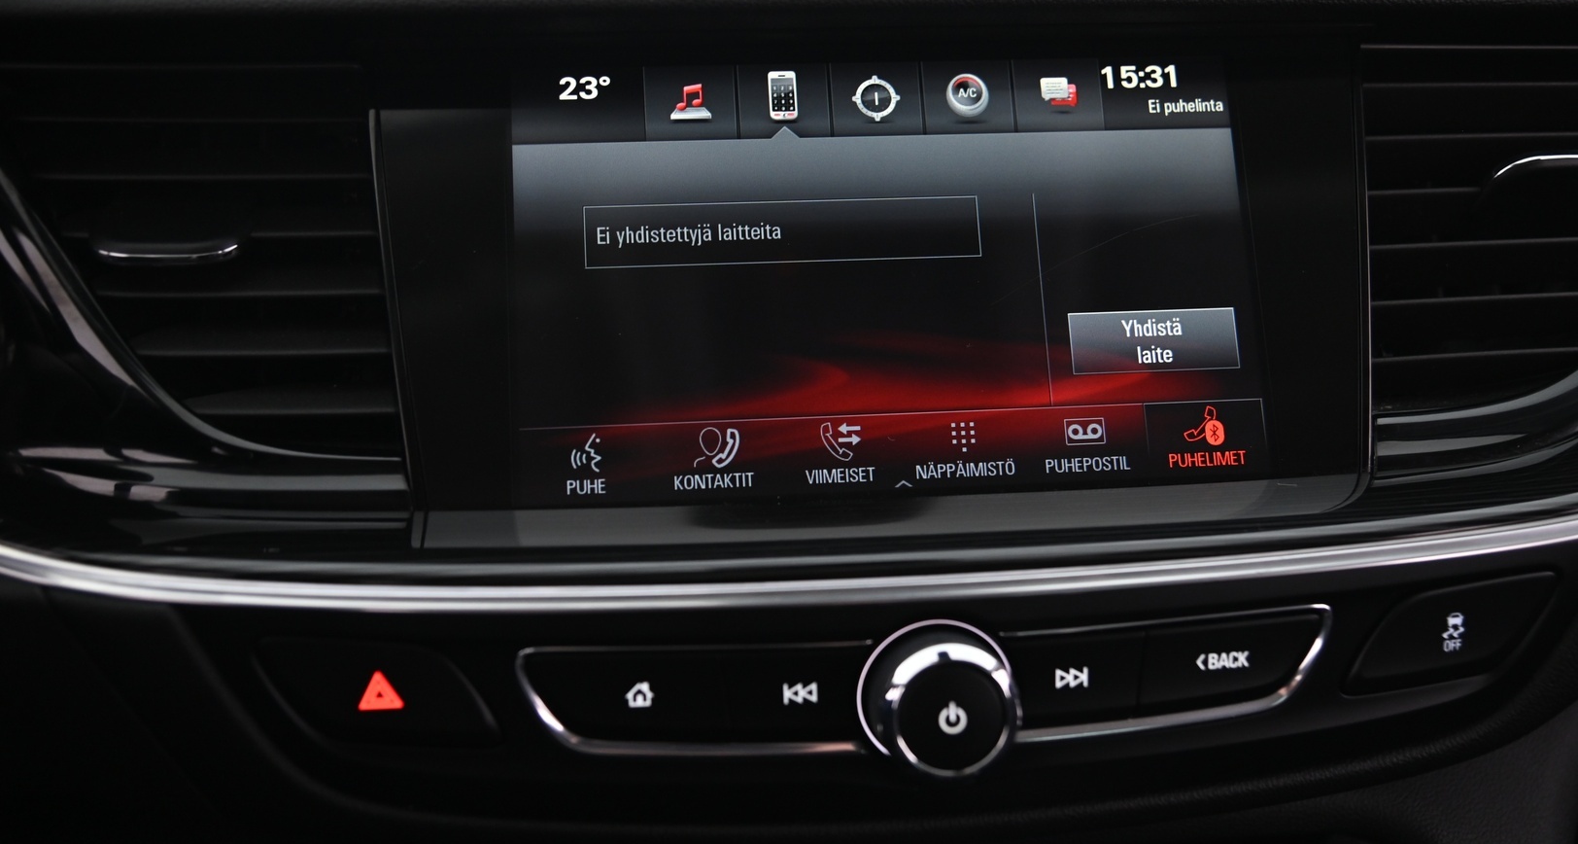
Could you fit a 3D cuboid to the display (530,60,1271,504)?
[{"bbox_3d":[0.023,-0.034,0.398,0.177,0.107,0.015,-2,-12,-5],"label":"display"}]

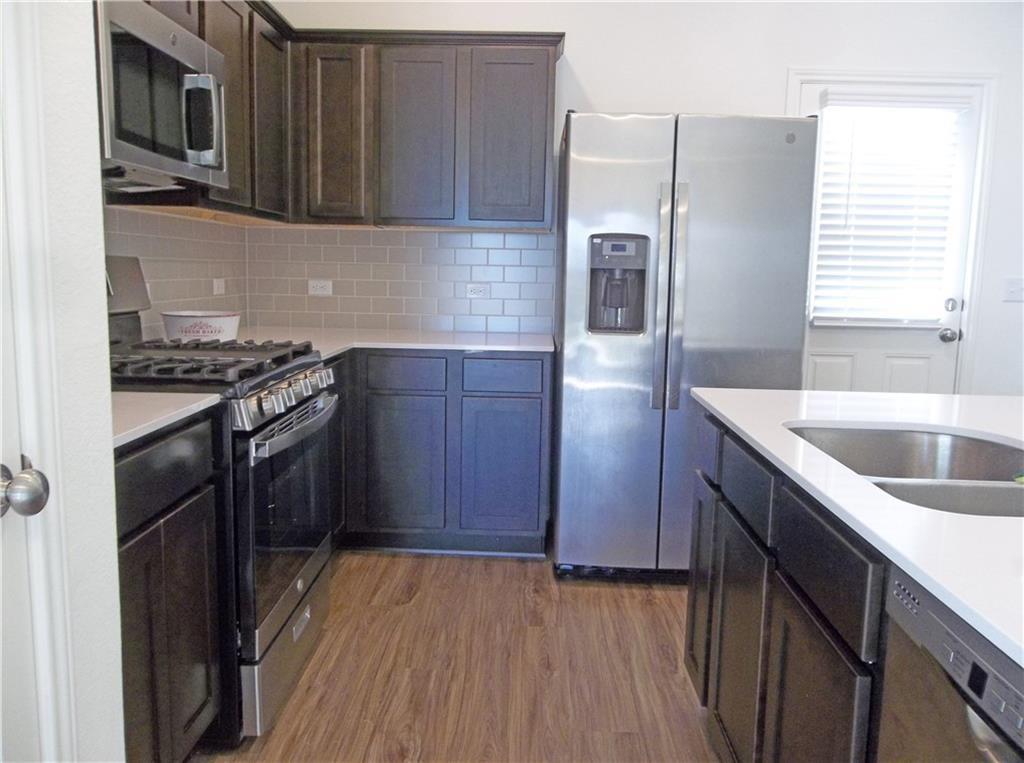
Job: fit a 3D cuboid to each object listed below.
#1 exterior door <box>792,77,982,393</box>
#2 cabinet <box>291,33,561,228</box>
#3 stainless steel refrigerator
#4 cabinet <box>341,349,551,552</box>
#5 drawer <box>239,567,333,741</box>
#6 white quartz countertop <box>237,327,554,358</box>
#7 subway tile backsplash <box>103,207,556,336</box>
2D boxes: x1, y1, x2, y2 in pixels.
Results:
[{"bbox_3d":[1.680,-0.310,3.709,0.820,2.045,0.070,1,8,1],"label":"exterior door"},{"bbox_3d":[-0.371,-1.061,3.476,1.167,0.790,0.345,1,8,1],"label":"cabinet"},{"bbox_3d":[0.632,-0.124,3.309,0.870,1.765,0.835,1,8,1],"label":"stainless steel refrigerator"},{"bbox_3d":[-0.256,0.273,3.532,0.837,0.880,0.620,1,8,1],"label":"cabinet"},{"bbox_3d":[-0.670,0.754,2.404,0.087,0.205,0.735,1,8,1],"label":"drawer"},{"bbox_3d":[-0.547,-0.146,3.251,1.450,0.036,1.070,1,8,1],"label":"white quartz countertop"},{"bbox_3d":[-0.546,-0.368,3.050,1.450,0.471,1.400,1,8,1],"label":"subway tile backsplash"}]

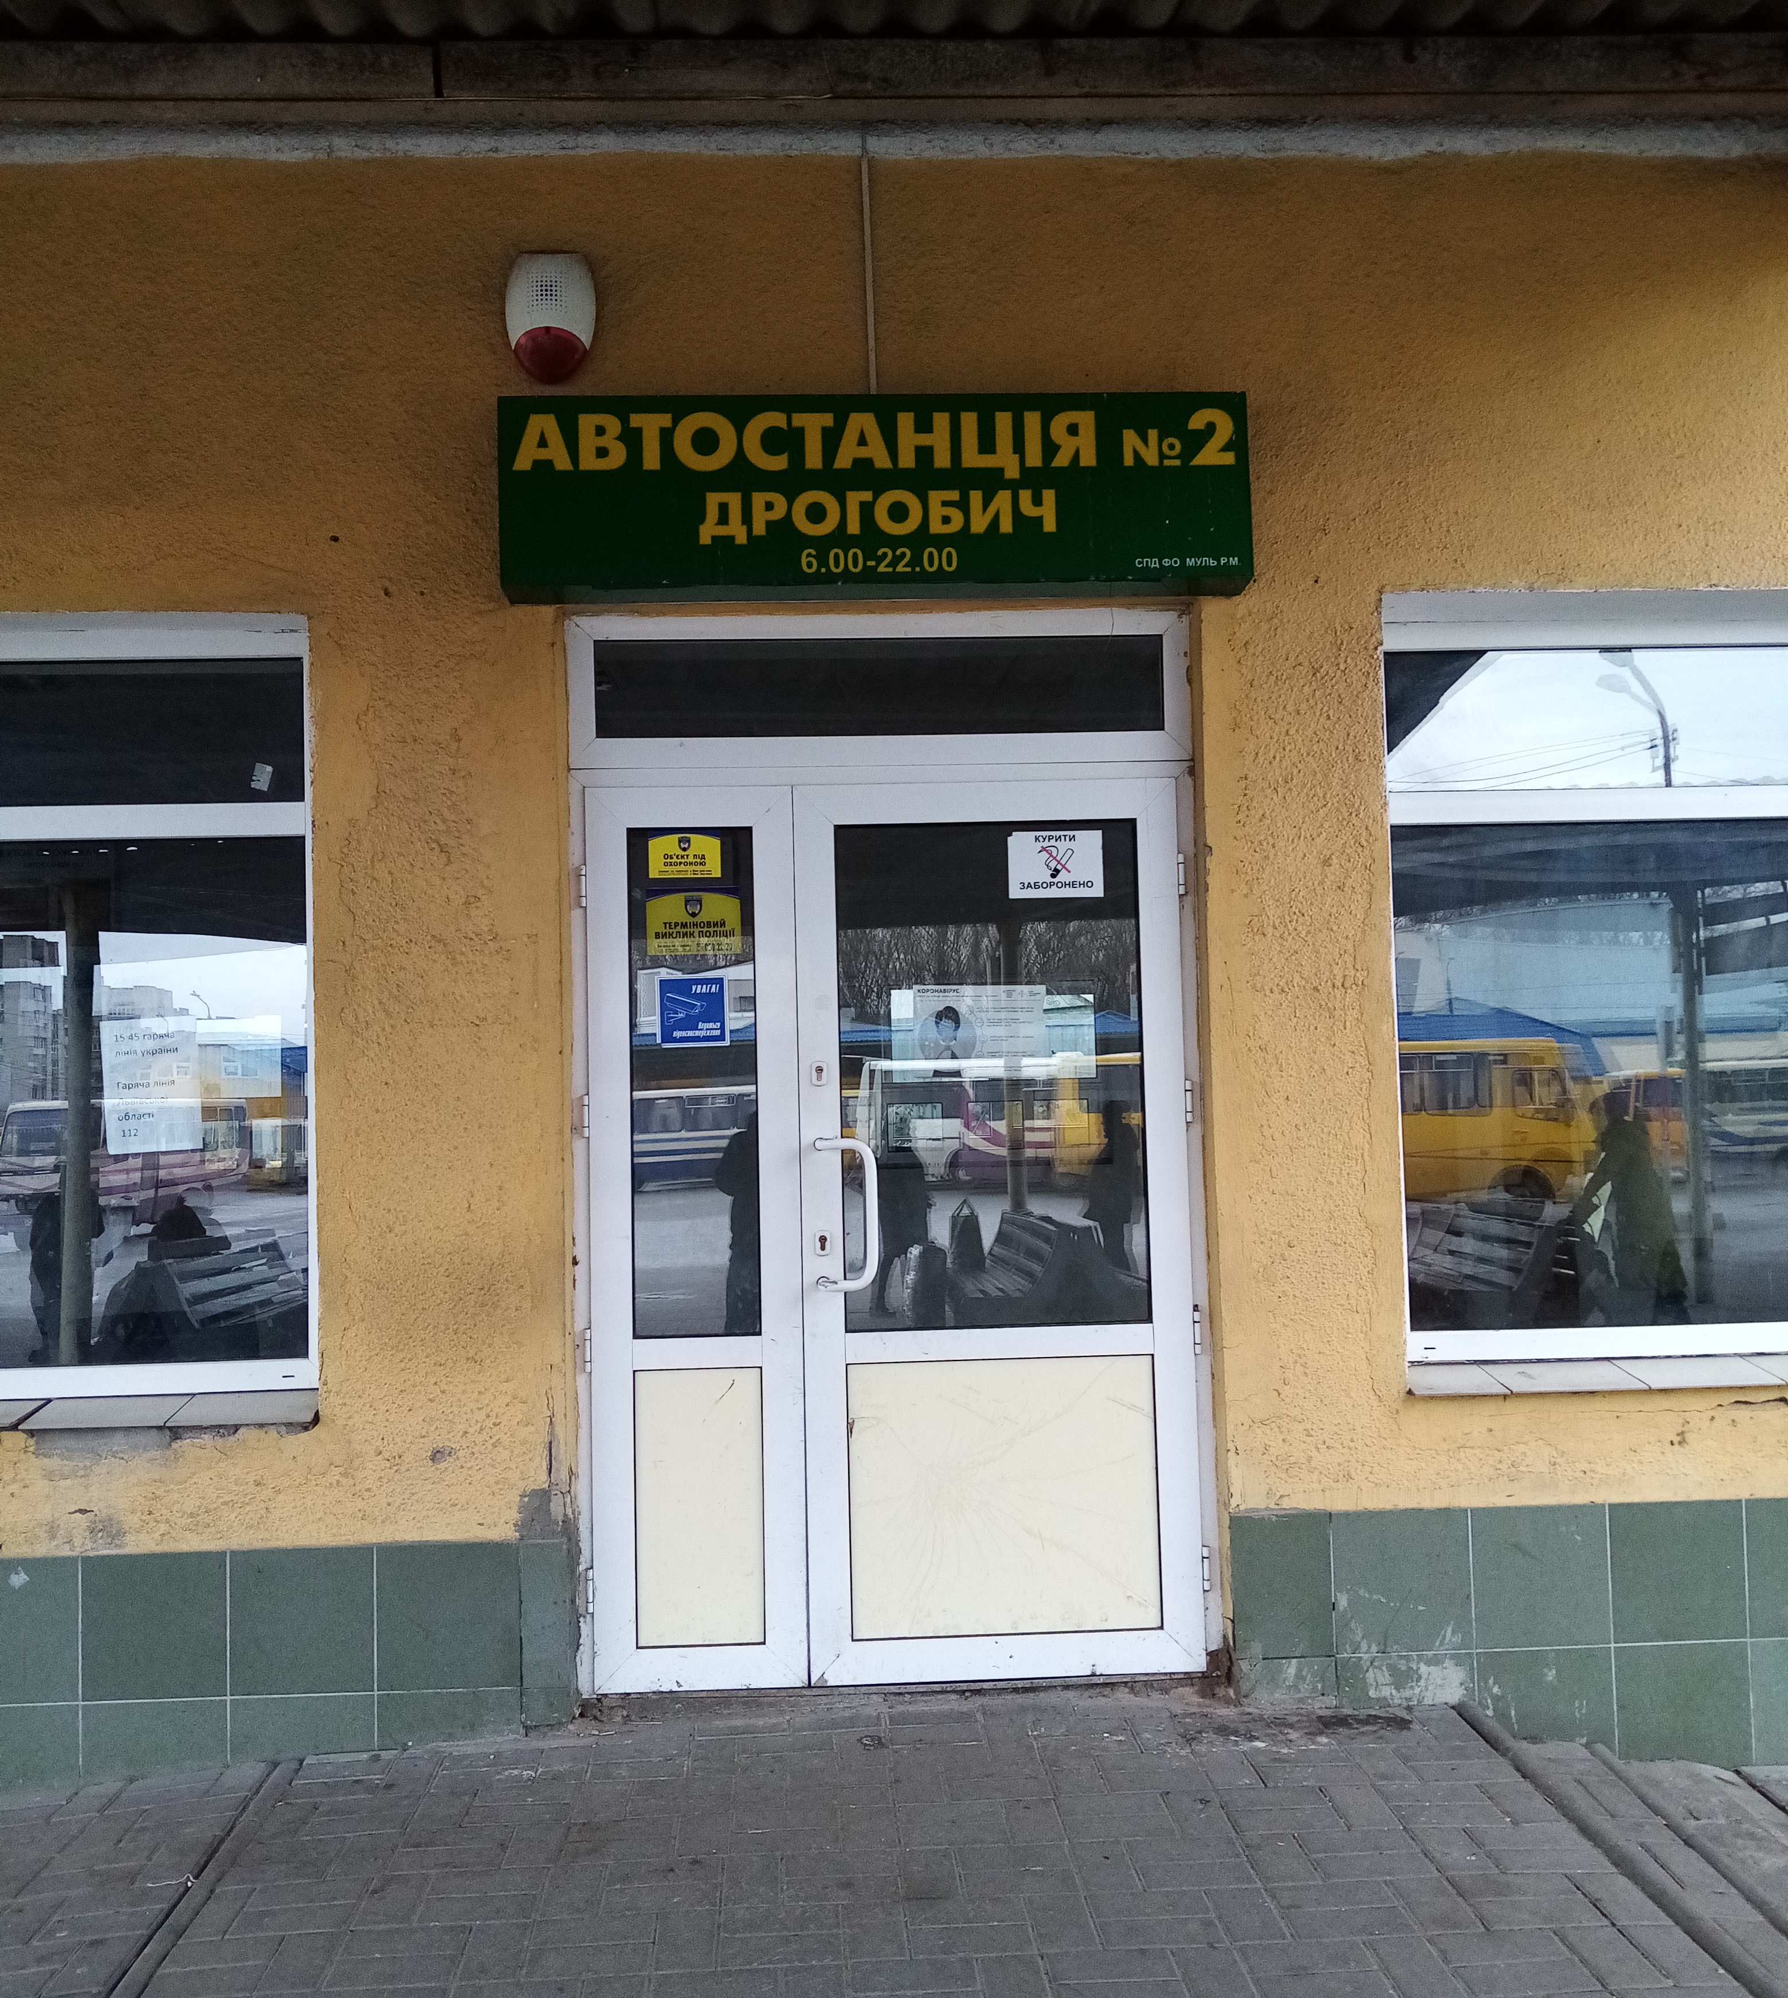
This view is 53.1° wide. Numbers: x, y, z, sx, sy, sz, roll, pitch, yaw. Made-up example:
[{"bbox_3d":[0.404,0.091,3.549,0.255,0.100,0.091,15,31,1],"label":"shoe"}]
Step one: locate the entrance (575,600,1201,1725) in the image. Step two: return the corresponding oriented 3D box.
[{"bbox_3d":[-0.005,0.315,3.942,1.385,2.340,0.130,-1,-3,-2],"label":"entrance"}]

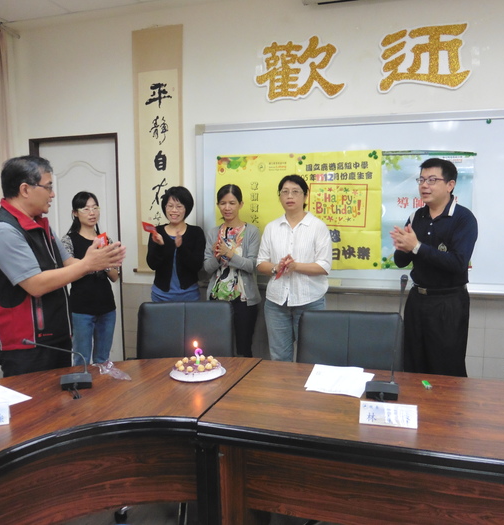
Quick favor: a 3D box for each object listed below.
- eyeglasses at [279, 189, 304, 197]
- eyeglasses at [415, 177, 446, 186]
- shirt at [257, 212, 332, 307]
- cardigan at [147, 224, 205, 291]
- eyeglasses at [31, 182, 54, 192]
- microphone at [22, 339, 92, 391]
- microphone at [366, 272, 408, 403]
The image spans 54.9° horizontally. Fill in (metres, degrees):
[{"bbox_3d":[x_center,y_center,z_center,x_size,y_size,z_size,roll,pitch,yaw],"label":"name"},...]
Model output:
[{"bbox_3d":[0.254,-0.421,2.932,0.140,0.042,0.140,2,7,16],"label":"eyeglasses"},{"bbox_3d":[0.967,-0.427,2.570,0.140,0.042,0.140,-5,8,-36],"label":"eyeglasses"},{"bbox_3d":[0.255,-0.018,2.910,0.440,0.560,0.290,2,7,18],"label":"shirt"},{"bbox_3d":[-0.478,-0.028,3.050,0.370,0.430,0.310,-1,6,-6],"label":"cardigan"},{"bbox_3d":[-0.944,-0.334,2.140,0.140,0.042,0.140,9,4,-14],"label":"eyeglasses"},{"bbox_3d":[-0.799,0.410,2.000,0.283,0.177,0.160,-1,6,-6],"label":"microphone"},{"bbox_3d":[0.514,0.275,1.863,0.138,0.470,0.135,1,6,12],"label":"microphone"}]

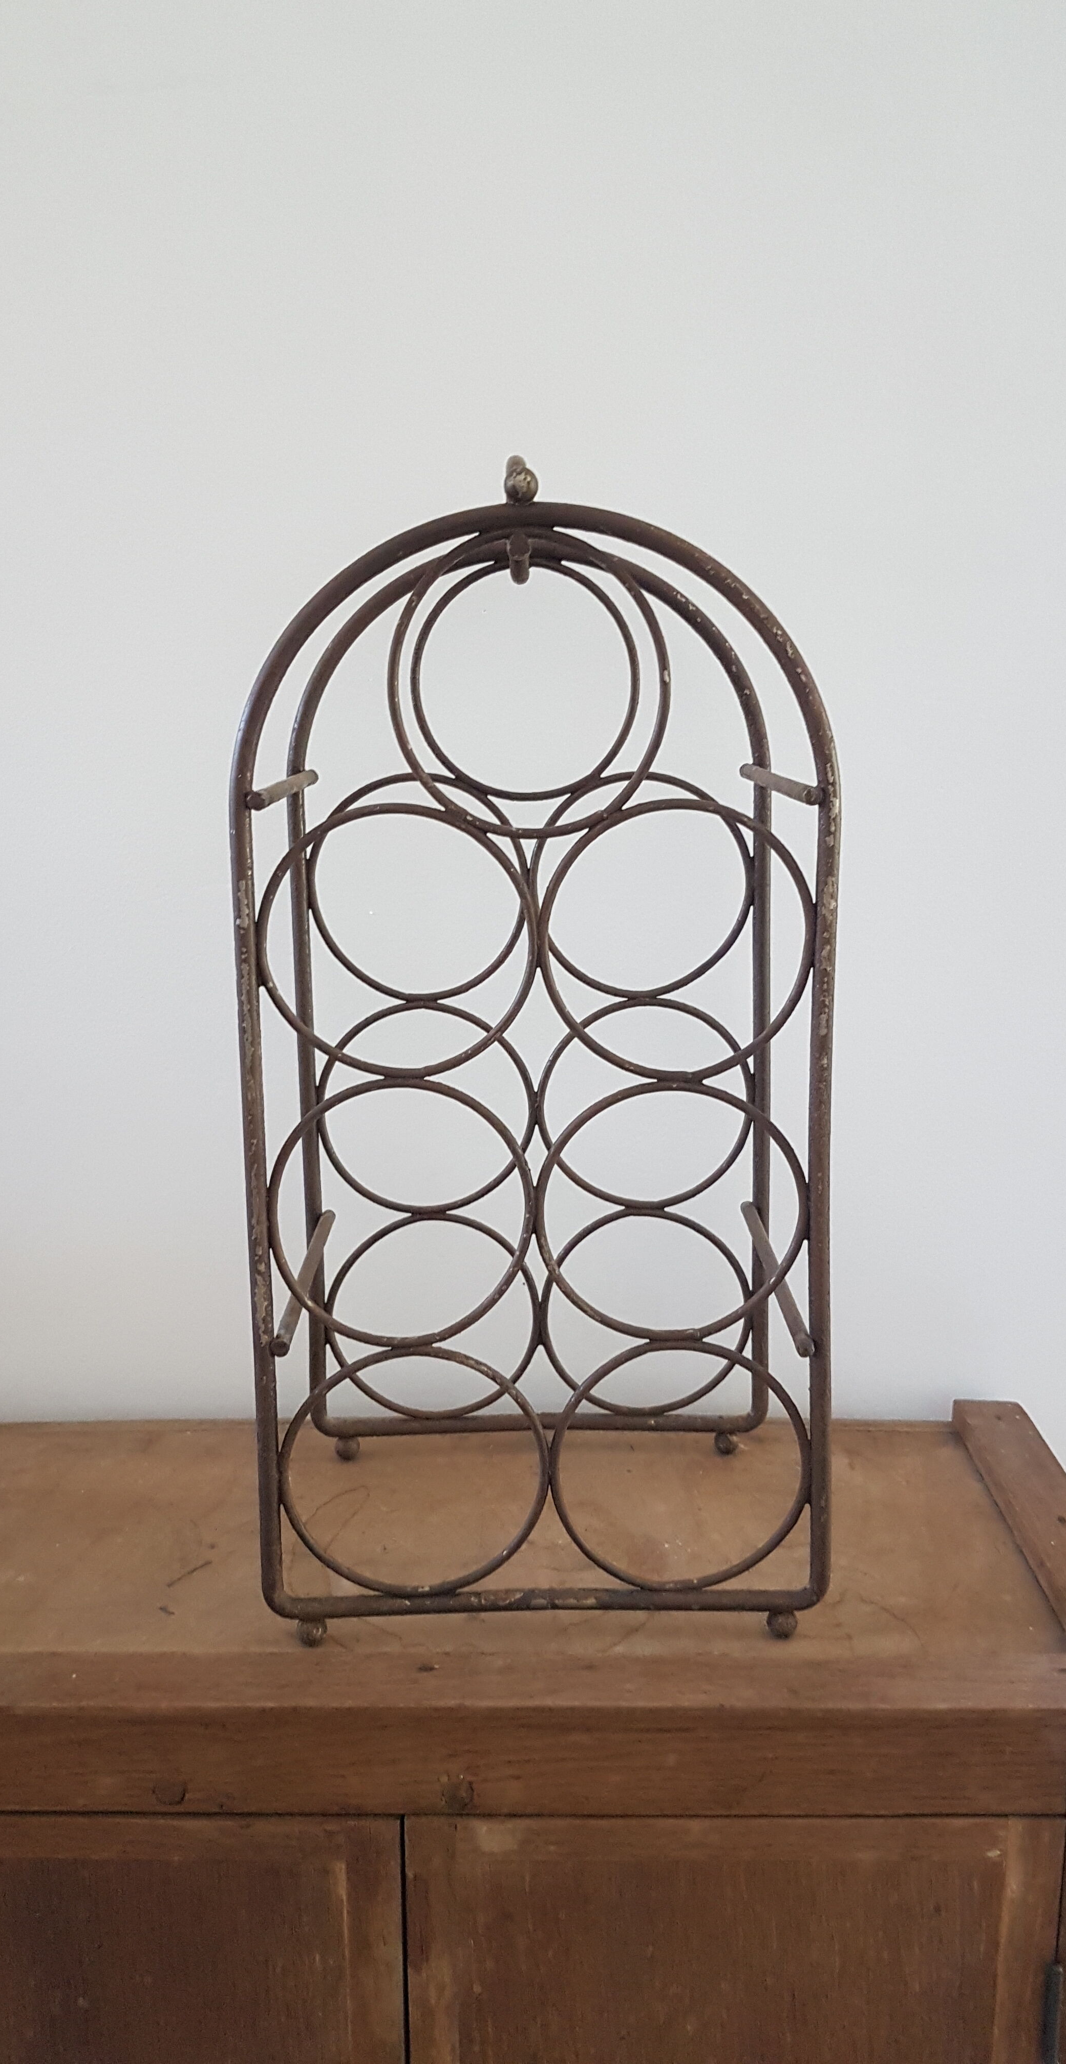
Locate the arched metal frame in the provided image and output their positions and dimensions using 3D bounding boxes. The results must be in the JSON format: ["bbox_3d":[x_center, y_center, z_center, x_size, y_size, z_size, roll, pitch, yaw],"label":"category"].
[{"bbox_3d":[0.002,0.005,0.639,0.223,0.452,0.158,-1,12,-1],"label":"arched metal frame"}]

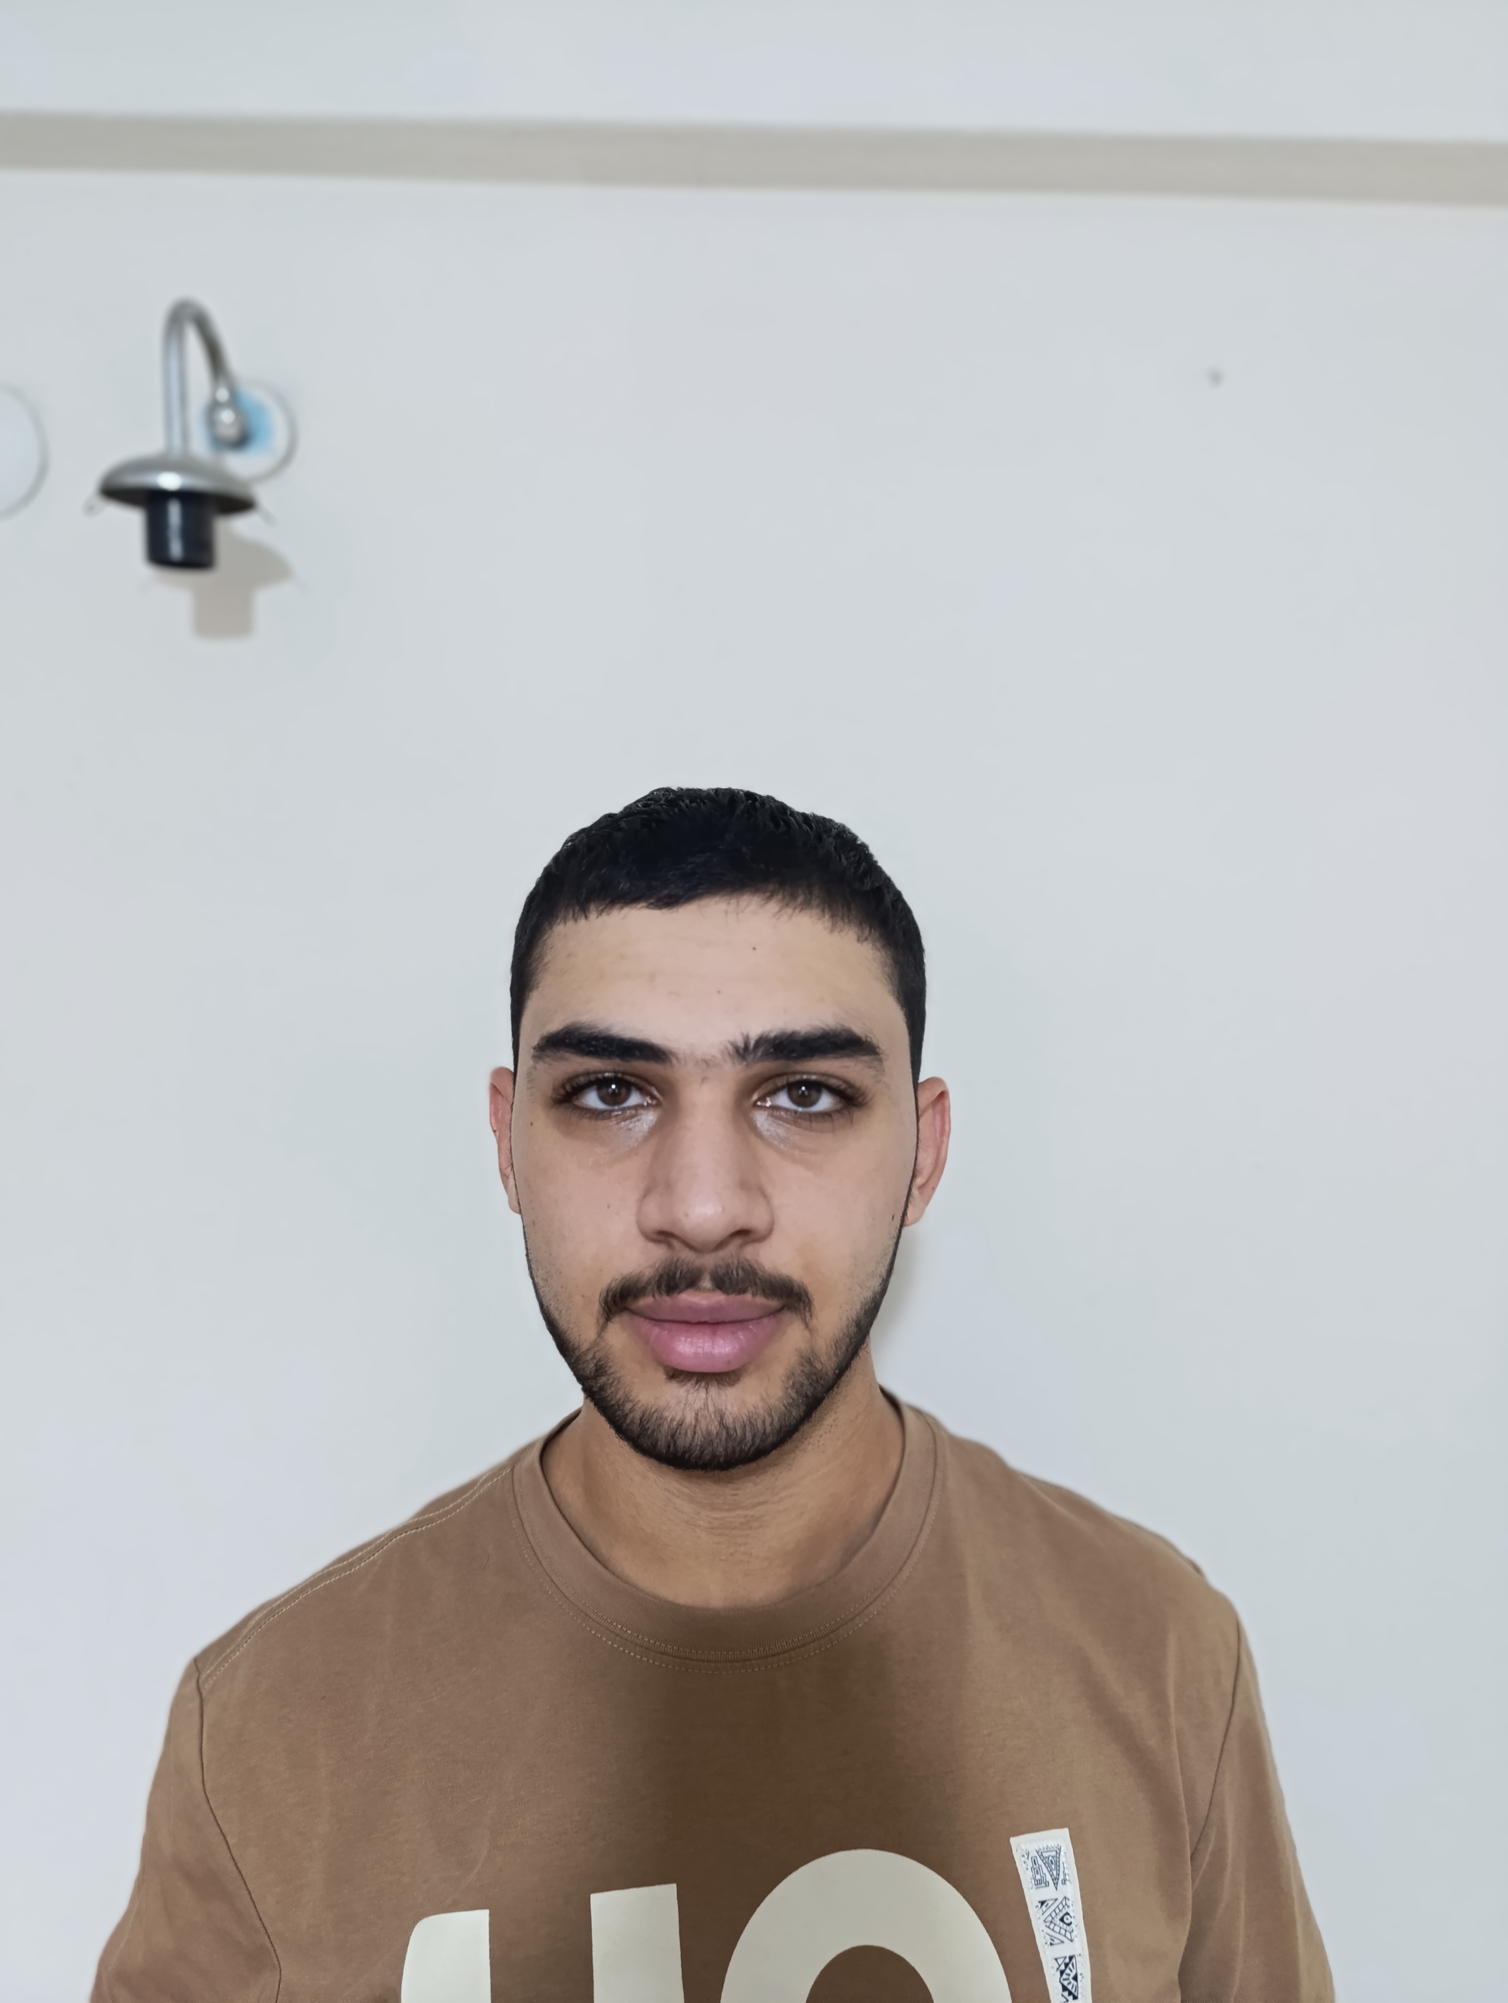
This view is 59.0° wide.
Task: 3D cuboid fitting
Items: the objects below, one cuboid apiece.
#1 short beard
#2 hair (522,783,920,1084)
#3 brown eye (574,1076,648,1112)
[{"bbox_3d":[-0.015,0.120,0.468,0.139,0.077,0.088,1,1,2],"label":"short beard"},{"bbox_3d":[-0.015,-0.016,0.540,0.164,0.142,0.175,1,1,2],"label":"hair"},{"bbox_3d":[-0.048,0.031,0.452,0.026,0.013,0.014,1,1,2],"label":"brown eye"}]

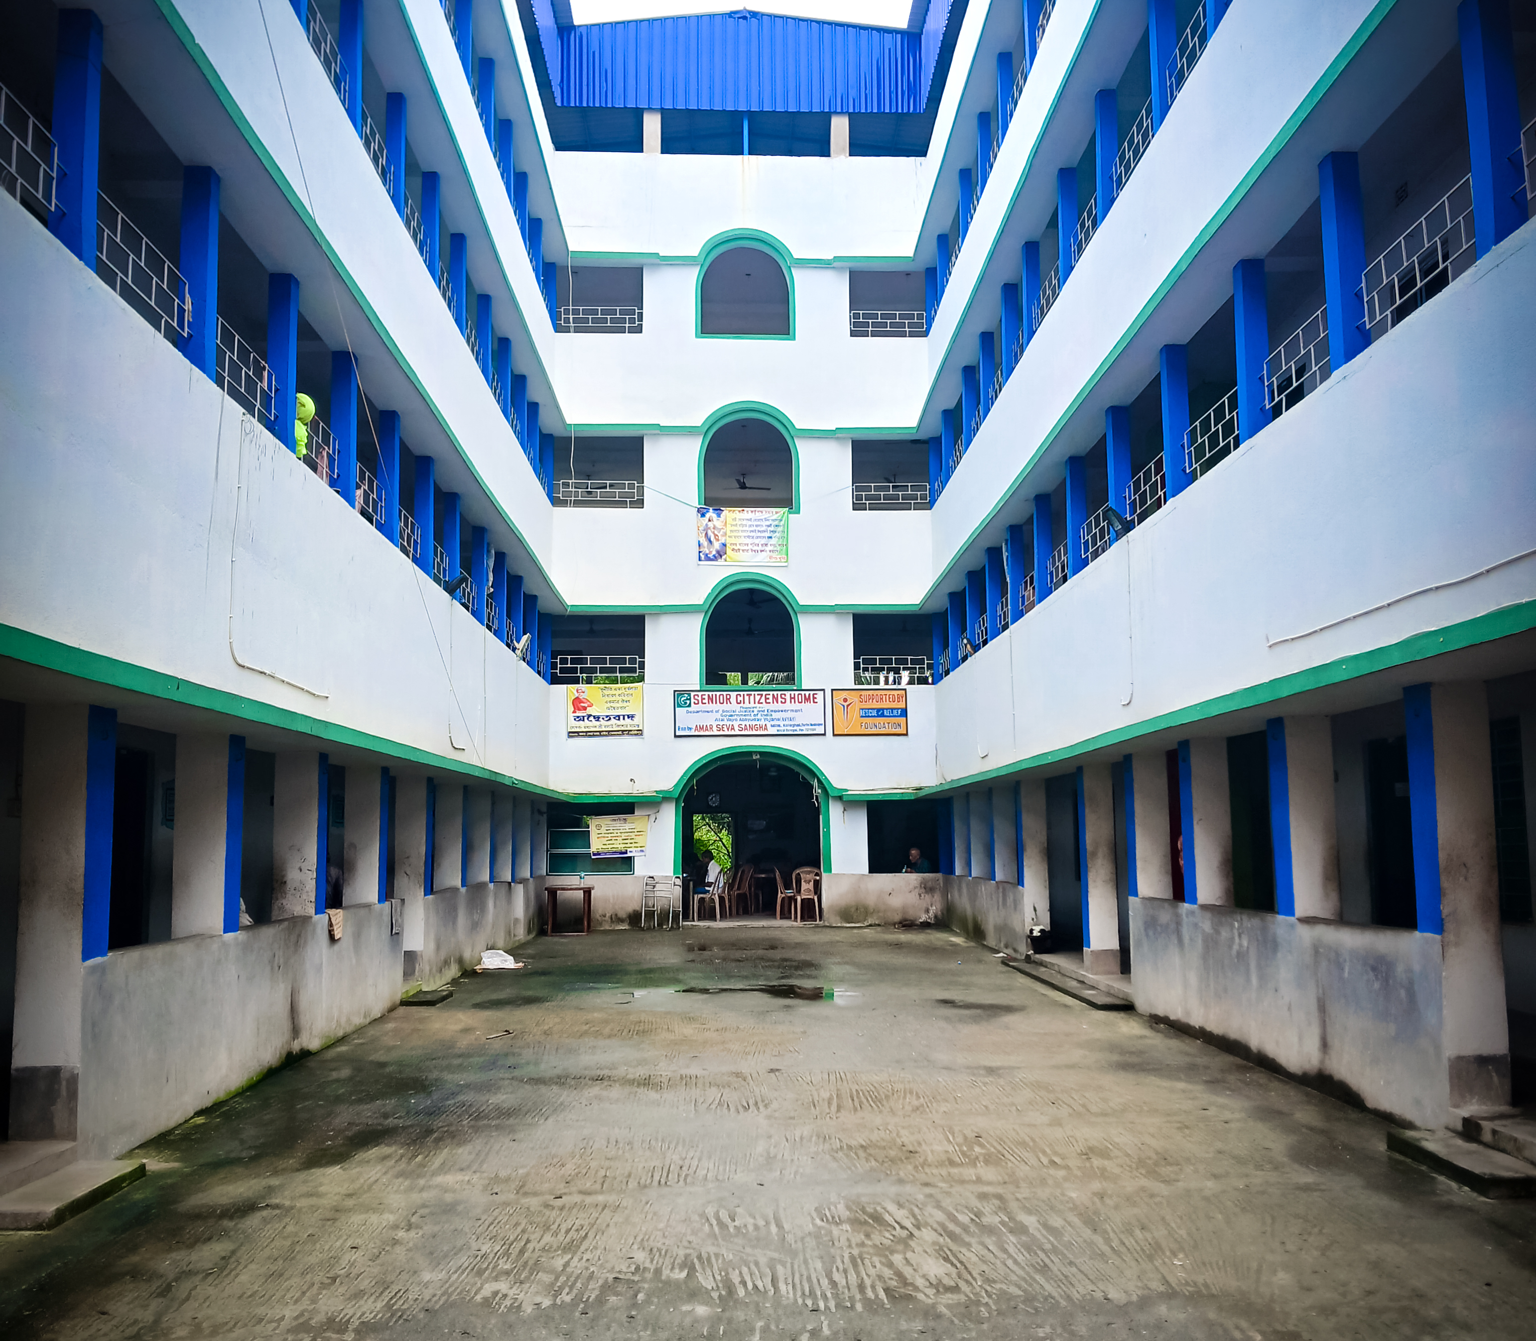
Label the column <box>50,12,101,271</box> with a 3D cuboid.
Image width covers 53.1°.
[{"bbox_3d":[-3.235,-2.459,7.202,0.157,1.233,0.157,-1,-7,-1],"label":"column"}]

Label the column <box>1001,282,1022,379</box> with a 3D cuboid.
[{"bbox_3d":[2.925,-4.027,18.541,0.155,1.220,0.155,0,-7,-1],"label":"column"}]

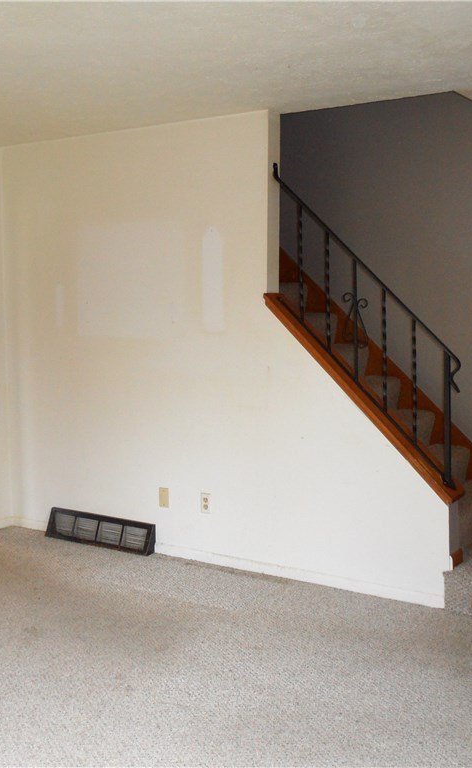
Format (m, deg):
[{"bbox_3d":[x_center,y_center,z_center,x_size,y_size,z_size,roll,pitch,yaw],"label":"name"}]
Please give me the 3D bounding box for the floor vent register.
[{"bbox_3d":[-0.857,0.892,5.055,0.812,0.166,0.085,3,7,32],"label":"floor vent register"}]

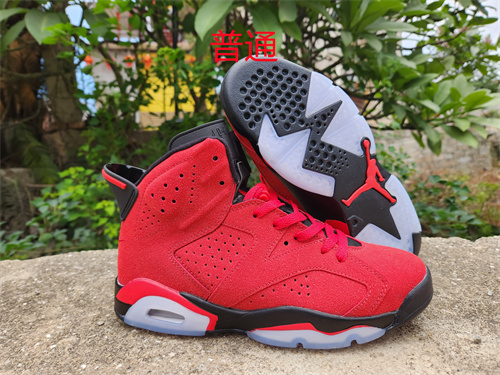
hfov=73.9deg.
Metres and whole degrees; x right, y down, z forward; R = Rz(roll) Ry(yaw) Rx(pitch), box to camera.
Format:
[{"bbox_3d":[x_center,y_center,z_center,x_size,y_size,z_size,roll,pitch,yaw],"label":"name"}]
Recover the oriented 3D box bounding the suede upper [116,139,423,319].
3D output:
[{"bbox_3d":[0.014,0.026,0.310,0.280,0.150,0.102,0,9,5],"label":"suede upper"}]

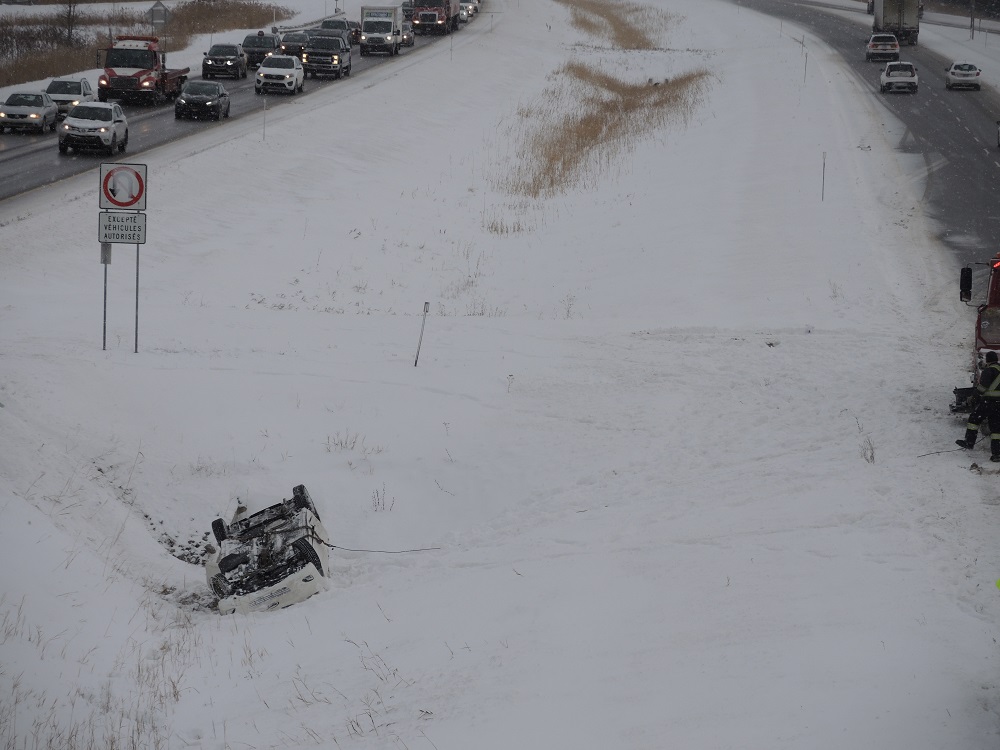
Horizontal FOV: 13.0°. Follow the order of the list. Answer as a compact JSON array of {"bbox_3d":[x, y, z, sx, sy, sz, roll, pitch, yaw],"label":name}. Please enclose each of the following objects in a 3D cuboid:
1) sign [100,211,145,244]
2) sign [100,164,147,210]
[{"bbox_3d":[-7.311,-2.846,85.000,0.900,0.600,0.030,1,6,-3],"label":"sign"},{"bbox_3d":[-7.294,-3.645,85.000,0.900,0.900,0.030,1,6,-3],"label":"sign"}]

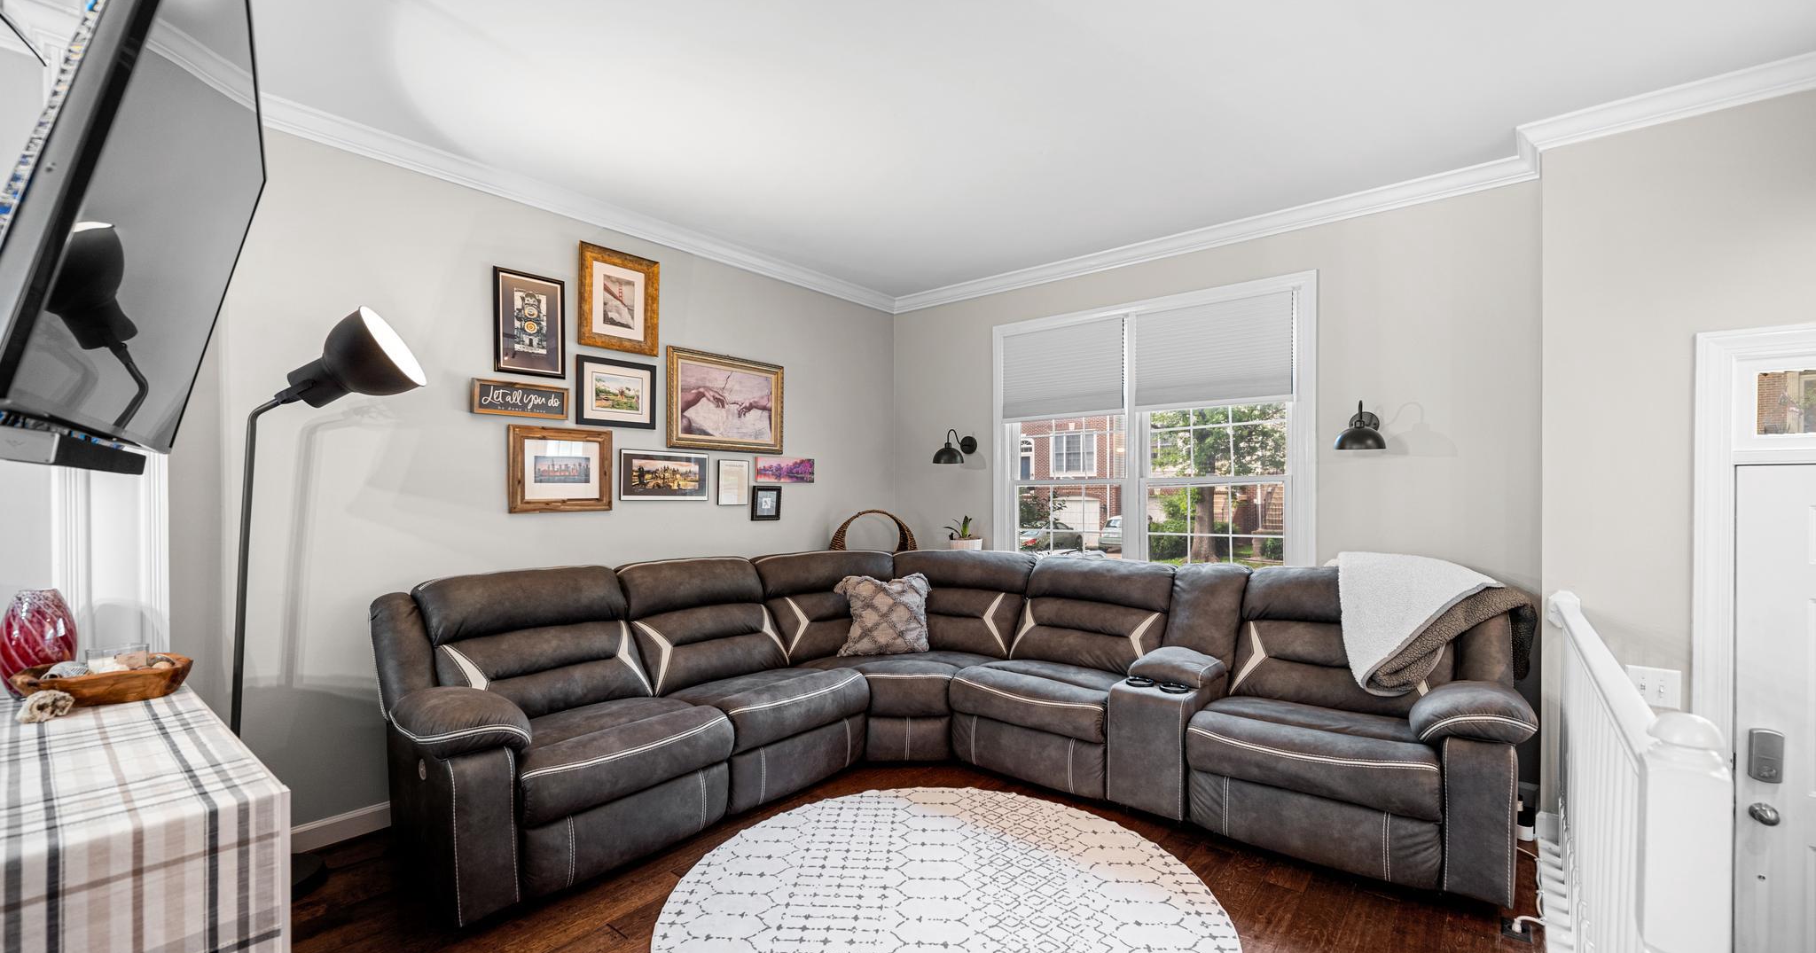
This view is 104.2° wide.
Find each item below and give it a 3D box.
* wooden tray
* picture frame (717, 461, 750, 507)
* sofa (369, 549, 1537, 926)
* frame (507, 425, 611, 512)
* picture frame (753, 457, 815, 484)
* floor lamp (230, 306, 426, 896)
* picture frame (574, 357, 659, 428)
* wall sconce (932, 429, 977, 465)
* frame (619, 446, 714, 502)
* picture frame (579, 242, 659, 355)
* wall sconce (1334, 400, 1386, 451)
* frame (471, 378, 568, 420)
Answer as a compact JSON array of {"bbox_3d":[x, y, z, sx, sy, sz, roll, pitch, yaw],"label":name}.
[{"bbox_3d":[-2.388,0.618,2.104,0.368,0.080,0.220,1,-1,-38],"label":"wooden tray"},{"bbox_3d":[-1.008,0.040,4.087,0.015,0.256,0.204,0,-1,41],"label":"picture frame"},{"bbox_3d":[0.227,0.905,2.795,3.451,0.988,3.151,-1,-2,40],"label":"sofa"},{"bbox_3d":[-1.635,-0.029,3.346,0.025,0.393,0.478,0,-1,41],"label":"frame"},{"bbox_3d":[-0.756,-0.036,4.395,0.030,0.154,0.470,-1,-2,40],"label":"picture frame"},{"bbox_3d":[-2.021,0.397,2.436,0.578,1.978,0.319,0,-1,-15],"label":"floor lamp"},{"bbox_3d":[-1.462,-0.412,3.555,0.022,0.330,0.413,0,-1,41],"label":"picture frame"},{"bbox_3d":[0.313,-0.195,4.683,0.200,0.235,0.300,-1,-2,40],"label":"wall sconce"},{"bbox_3d":[-1.287,0.000,3.763,0.022,0.265,0.525,-1,-2,40],"label":"frame"},{"bbox_3d":[-1.454,-0.878,3.562,0.030,0.499,0.418,0,-1,41],"label":"picture frame"},{"bbox_3d":[2.069,-0.233,3.222,0.200,0.235,0.300,-1,-2,40],"label":"wall sconce"},{"bbox_3d":[-1.749,-0.342,3.205,0.045,0.144,0.397,0,-1,41],"label":"frame"}]

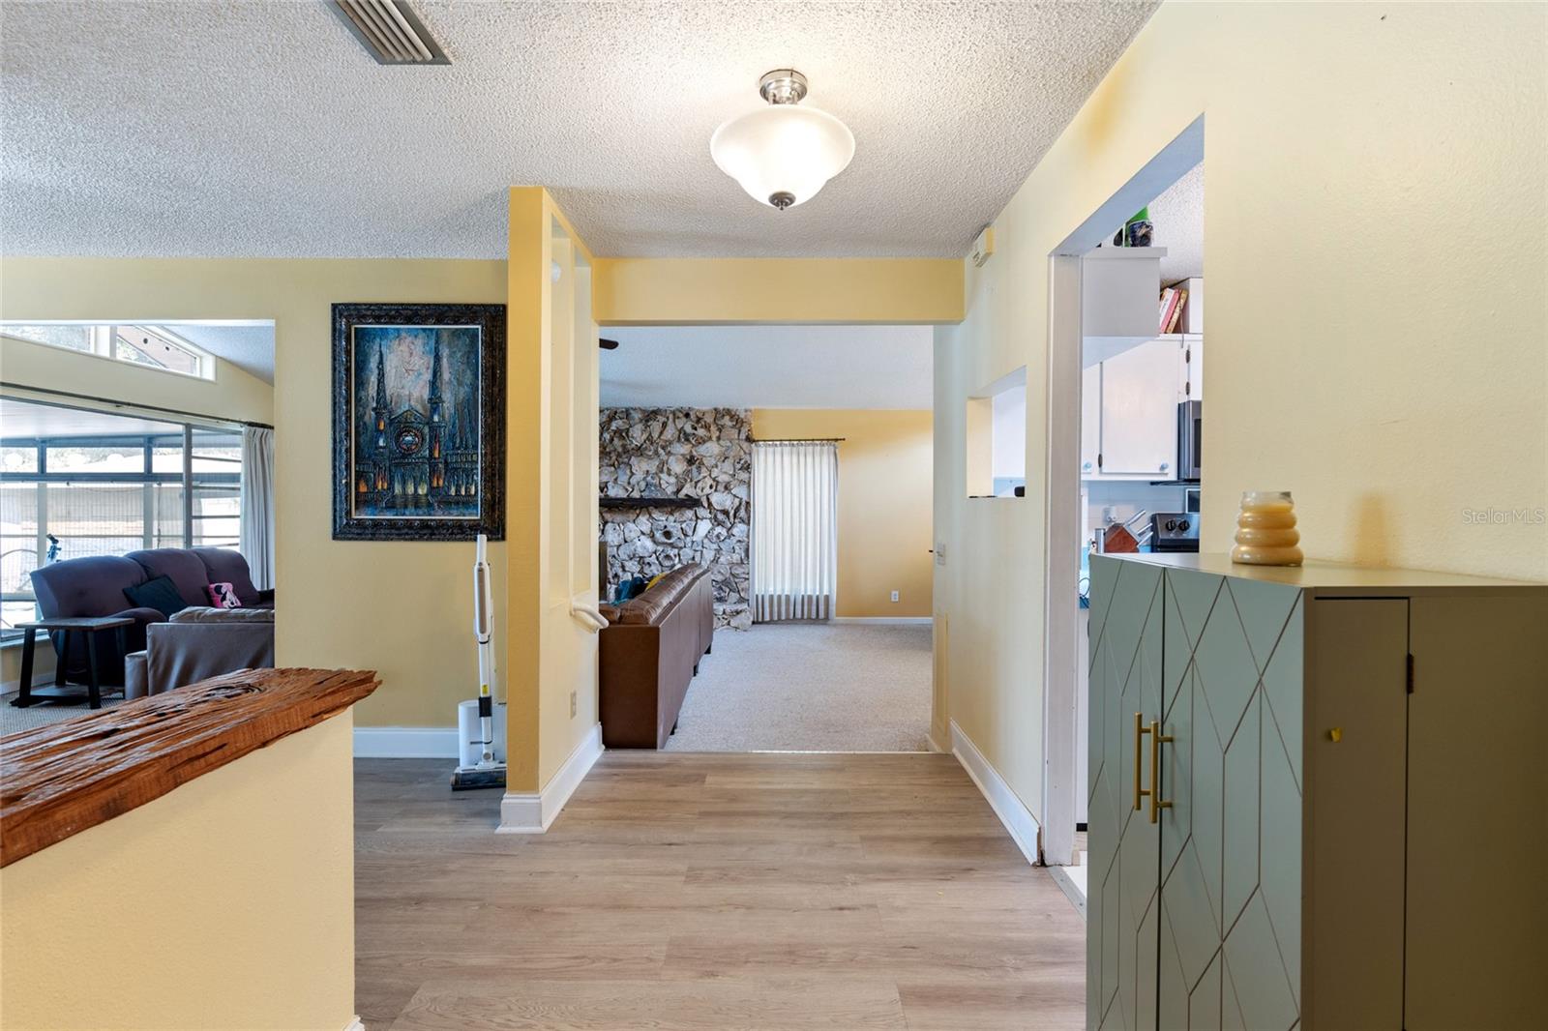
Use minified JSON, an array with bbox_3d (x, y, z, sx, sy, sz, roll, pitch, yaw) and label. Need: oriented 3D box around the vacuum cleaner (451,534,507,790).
[{"bbox_3d":[-1.278,0.638,3.351,0.270,1.100,0.340,0,1,-6],"label":"vacuum cleaner"}]

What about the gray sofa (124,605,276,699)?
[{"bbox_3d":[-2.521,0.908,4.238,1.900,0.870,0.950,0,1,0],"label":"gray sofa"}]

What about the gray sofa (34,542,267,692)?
[{"bbox_3d":[-5.233,0.815,6.725,1.020,0.980,2.200,0,1,0],"label":"gray sofa"}]

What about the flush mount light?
[{"bbox_3d":[0.026,-1.041,2.064,0.411,0.365,0.411,0,1,0],"label":"flush mount light"}]

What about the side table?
[{"bbox_3d":[-5.008,1.052,5.287,0.570,0.540,0.480,0,1,-6],"label":"side table"}]

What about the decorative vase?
[{"bbox_3d":[0.790,0.019,1.173,0.096,0.115,0.096,0,1,0],"label":"decorative vase"}]

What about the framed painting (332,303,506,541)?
[{"bbox_3d":[-1.703,-0.449,3.510,0.840,1.145,0.050,0,1,0],"label":"framed painting"}]

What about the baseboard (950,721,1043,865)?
[{"bbox_3d":[0.900,1.128,3.090,0.025,0.145,1.190,0,1,0],"label":"baseboard"}]

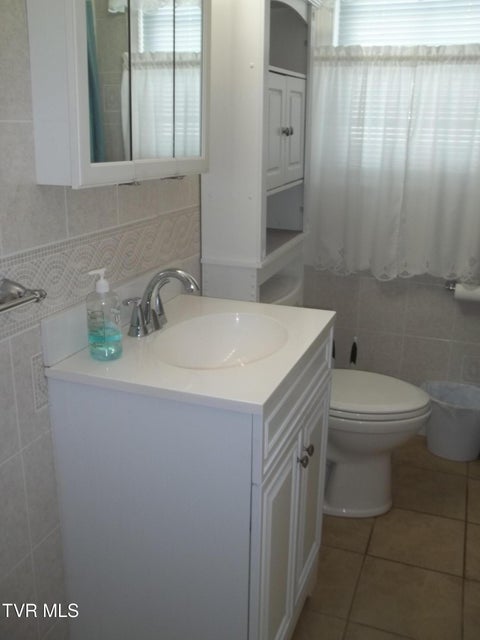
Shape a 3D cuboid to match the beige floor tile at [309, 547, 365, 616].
[{"bbox_3d":[0.216,0.795,1.911,0.303,0.010,0.303,7,18,19],"label":"beige floor tile"}]

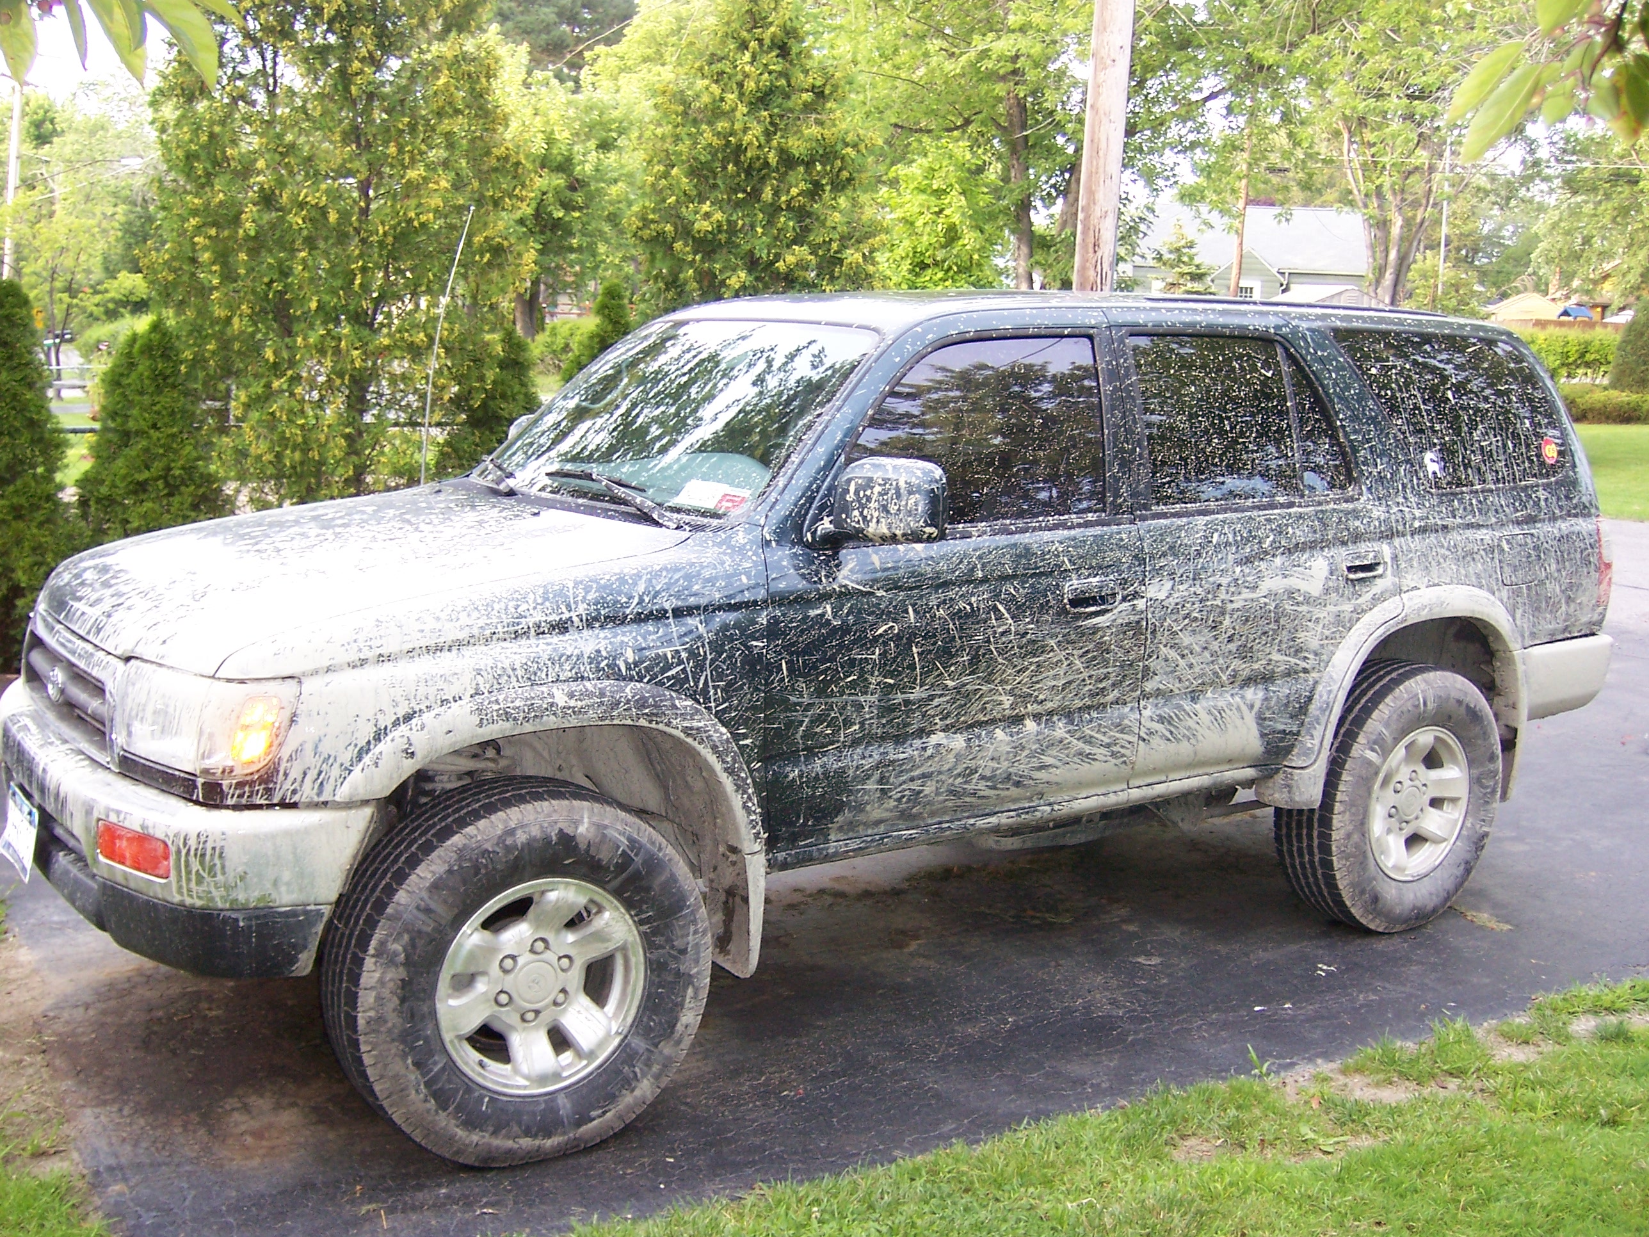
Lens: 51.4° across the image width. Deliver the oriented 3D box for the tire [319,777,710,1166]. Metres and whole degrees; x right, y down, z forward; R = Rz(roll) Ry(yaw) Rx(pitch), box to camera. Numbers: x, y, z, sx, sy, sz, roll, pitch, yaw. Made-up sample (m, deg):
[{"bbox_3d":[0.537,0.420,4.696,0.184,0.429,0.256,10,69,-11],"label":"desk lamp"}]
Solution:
[{"bbox_3d":[-0.604,0.706,3.463,0.775,0.775,0.270,-5,11,-31],"label":"tire"}]

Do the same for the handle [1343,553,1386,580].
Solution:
[{"bbox_3d":[1.439,-0.137,4.560,0.172,0.072,0.045,-5,12,-34],"label":"handle"}]

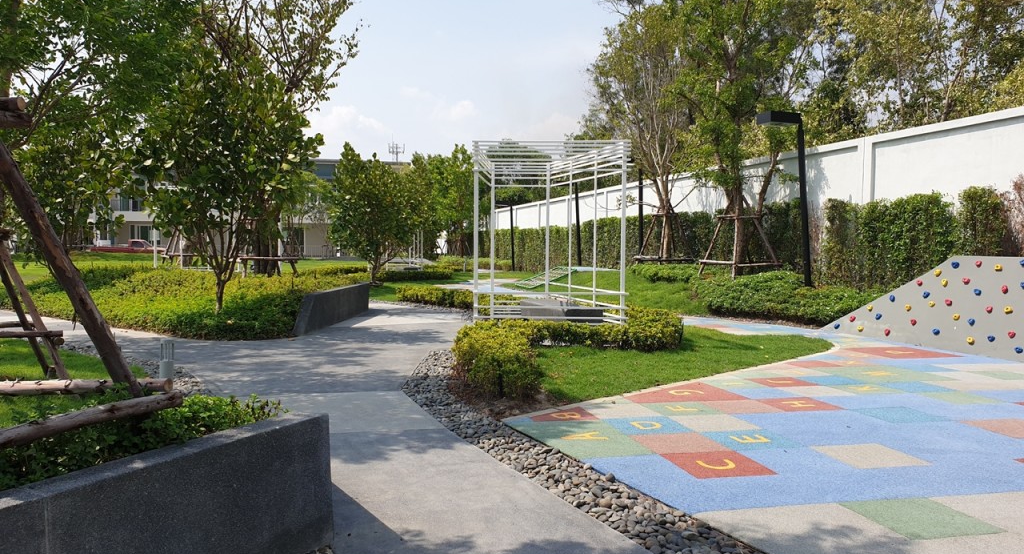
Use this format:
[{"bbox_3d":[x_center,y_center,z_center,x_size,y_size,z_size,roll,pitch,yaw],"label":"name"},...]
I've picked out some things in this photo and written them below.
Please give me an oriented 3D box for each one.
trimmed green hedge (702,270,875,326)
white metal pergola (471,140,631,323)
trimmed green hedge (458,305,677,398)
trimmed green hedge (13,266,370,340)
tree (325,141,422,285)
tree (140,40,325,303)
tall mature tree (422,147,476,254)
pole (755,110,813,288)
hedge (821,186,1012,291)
[{"bbox_3d":[5.497,0.398,15.634,1.550,0.860,3.600,-1,3,-23],"label":"trimmed green hedge"},{"bbox_3d":[0.625,-0.693,14.033,2.500,3.180,3.300,0,3,0],"label":"white metal pergola"},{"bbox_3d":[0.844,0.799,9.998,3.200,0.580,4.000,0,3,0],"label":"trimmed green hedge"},{"bbox_3d":[-7.328,0.407,16.900,7.800,1.000,7.500,0,2,0],"label":"trimmed green hedge"},{"bbox_3d":[-4.556,-1.998,25.436,3.100,4.550,3.000,0,3,0],"label":"tree"},{"bbox_3d":[-5.124,-1.757,14.000,3.200,4.900,3.000,0,2,0],"label":"tree"},{"bbox_3d":[-3.674,-4.311,44.500,3.200,6.700,3.200,0,2,0],"label":"tall mature tree"},{"bbox_3d":[5.895,-1.661,16.700,0.950,3.850,0.420,0,2,-20],"label":"pole"},{"bbox_3d":[7.124,-0.562,14.137,0.700,1.900,4.300,0,3,-13],"label":"hedge"}]

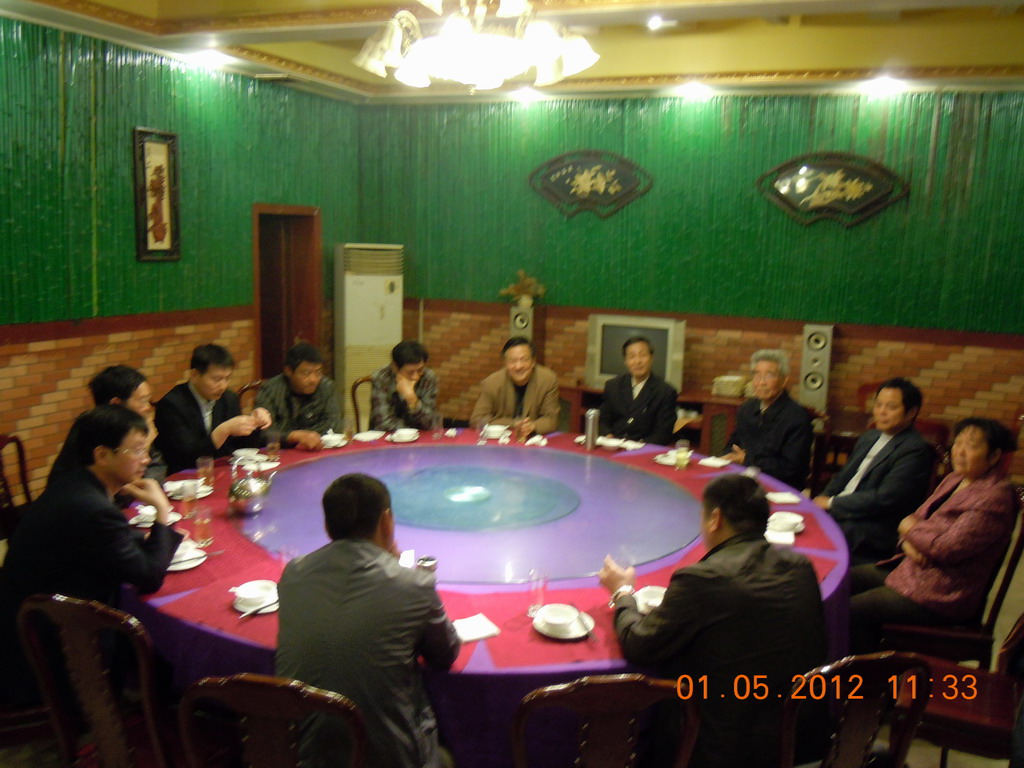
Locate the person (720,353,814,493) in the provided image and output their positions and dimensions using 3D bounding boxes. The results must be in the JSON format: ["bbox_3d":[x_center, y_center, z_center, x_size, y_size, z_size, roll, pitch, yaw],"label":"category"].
[{"bbox_3d":[1.183,0.471,4.608,0.760,1.280,0.500,-6,12,-39],"label":"person"}]

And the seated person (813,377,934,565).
[{"bbox_3d":[1.450,0.601,3.921,0.780,1.265,0.500,-2,10,-20],"label":"seated person"}]

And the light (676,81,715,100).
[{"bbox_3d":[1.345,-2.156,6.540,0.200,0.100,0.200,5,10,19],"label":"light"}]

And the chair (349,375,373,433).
[{"bbox_3d":[-0.704,0.430,5.339,0.460,1.000,0.500,-2,10,-19],"label":"chair"}]

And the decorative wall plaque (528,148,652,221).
[{"bbox_3d":[0.636,-1.606,7.144,1.022,0.534,0.050,5,10,19],"label":"decorative wall plaque"}]

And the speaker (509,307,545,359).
[{"bbox_3d":[0.130,-0.313,7.473,0.205,0.650,0.270,5,10,19],"label":"speaker"}]

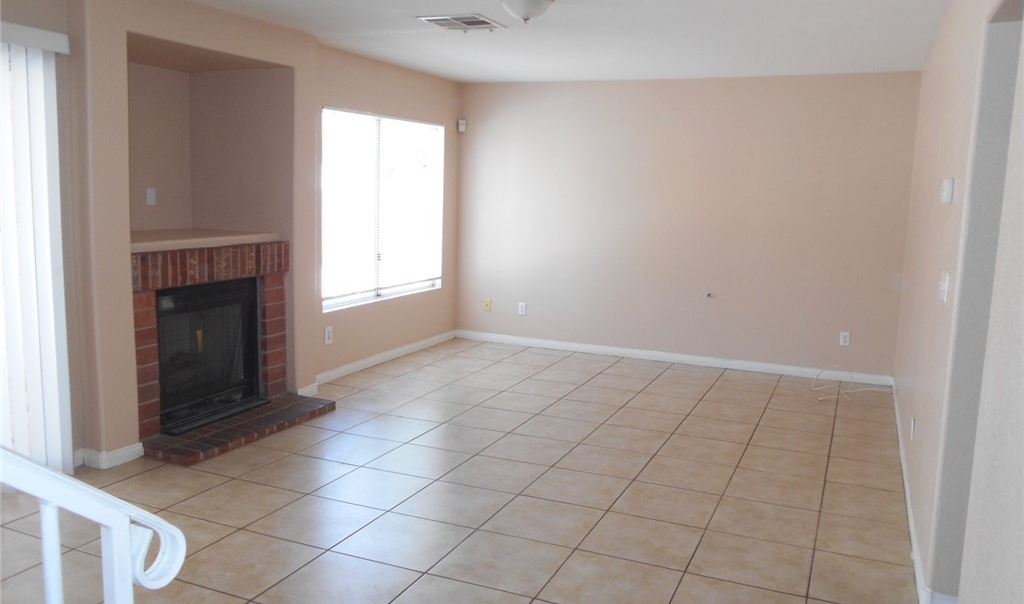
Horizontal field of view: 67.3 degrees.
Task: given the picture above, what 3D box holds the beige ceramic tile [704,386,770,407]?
[{"bbox_3d":[1.670,0.724,5.724,0.450,0.010,0.450,5,8,24],"label":"beige ceramic tile"}]

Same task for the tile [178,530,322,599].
[{"bbox_3d":[-1.042,1.012,2.986,0.445,0.010,0.445,4,8,24],"label":"tile"}]

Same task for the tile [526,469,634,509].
[{"bbox_3d":[0.335,0.943,3.885,0.450,0.012,0.450,4,8,24],"label":"tile"}]

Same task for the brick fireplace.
[{"bbox_3d":[-1.659,0.222,4.711,0.478,1.137,1.329,4,8,23],"label":"brick fireplace"}]

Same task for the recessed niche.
[{"bbox_3d":[-2.153,-0.949,4.767,0.920,1.080,1.360,5,8,23],"label":"recessed niche"}]

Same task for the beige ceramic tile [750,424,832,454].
[{"bbox_3d":[1.716,0.856,4.739,0.450,0.010,0.450,5,8,24],"label":"beige ceramic tile"}]

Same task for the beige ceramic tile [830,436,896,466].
[{"bbox_3d":[2.099,0.888,4.569,0.387,0.012,0.450,4,8,24],"label":"beige ceramic tile"}]

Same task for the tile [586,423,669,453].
[{"bbox_3d":[0.704,0.836,4.707,0.449,0.010,0.442,5,9,24],"label":"tile"}]

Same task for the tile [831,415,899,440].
[{"bbox_3d":[2.274,0.827,4.949,0.373,0.010,0.445,4,8,24],"label":"tile"}]

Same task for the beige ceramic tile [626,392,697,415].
[{"bbox_3d":[1.095,0.747,5.616,0.450,0.012,0.450,4,8,23],"label":"beige ceramic tile"}]

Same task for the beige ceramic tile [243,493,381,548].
[{"bbox_3d":[-0.859,0.964,3.394,0.445,0.010,0.445,4,8,24],"label":"beige ceramic tile"}]

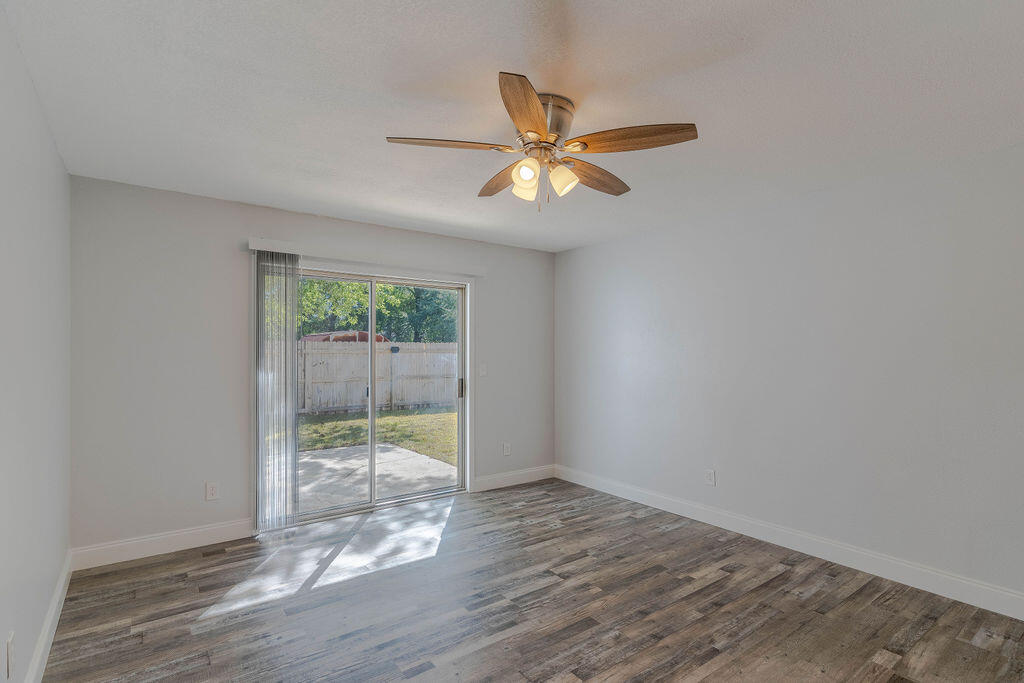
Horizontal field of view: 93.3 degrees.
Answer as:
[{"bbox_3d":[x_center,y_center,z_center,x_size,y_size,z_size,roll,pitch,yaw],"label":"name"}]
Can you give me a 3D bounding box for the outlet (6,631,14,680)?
[{"bbox_3d":[-1.642,1.029,1.583,0.008,0.120,0.075,1,-1,-37],"label":"outlet"}]

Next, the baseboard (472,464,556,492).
[{"bbox_3d":[0.036,1.429,5.067,1.091,0.137,0.018,1,-1,-37],"label":"baseboard"}]

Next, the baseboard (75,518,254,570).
[{"bbox_3d":[-2.336,1.369,3.302,1.002,0.137,0.018,1,-1,-36],"label":"baseboard"}]

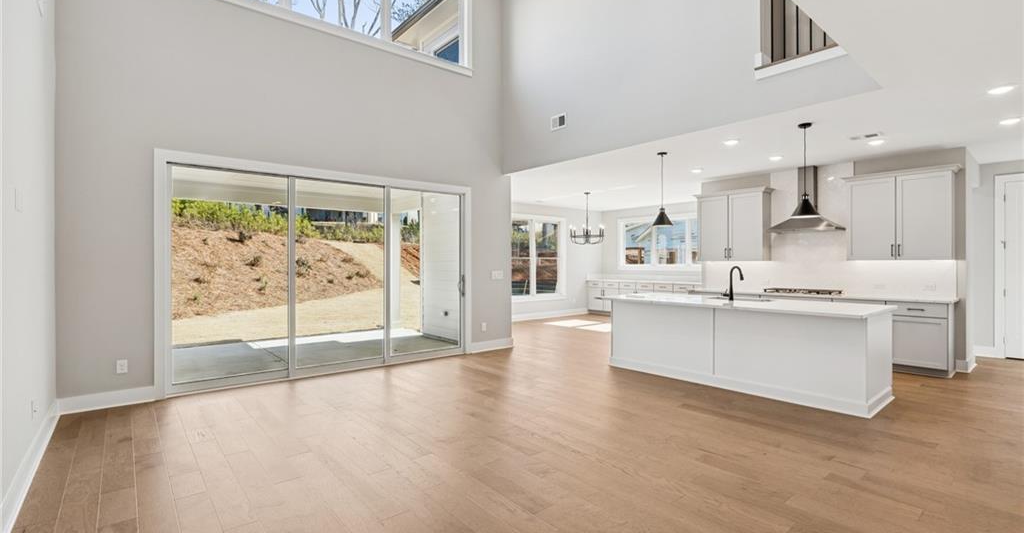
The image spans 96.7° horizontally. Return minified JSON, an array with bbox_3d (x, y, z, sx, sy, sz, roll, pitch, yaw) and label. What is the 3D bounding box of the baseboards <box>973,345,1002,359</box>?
[{"bbox_3d":[7.087,1.267,6.759,0.030,0.160,0.320,0,0,-40],"label":"baseboards"}]

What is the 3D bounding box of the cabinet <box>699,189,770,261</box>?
[{"bbox_3d":[3.815,-0.679,7.874,0.370,1.190,1.150,0,0,-40],"label":"cabinet"}]

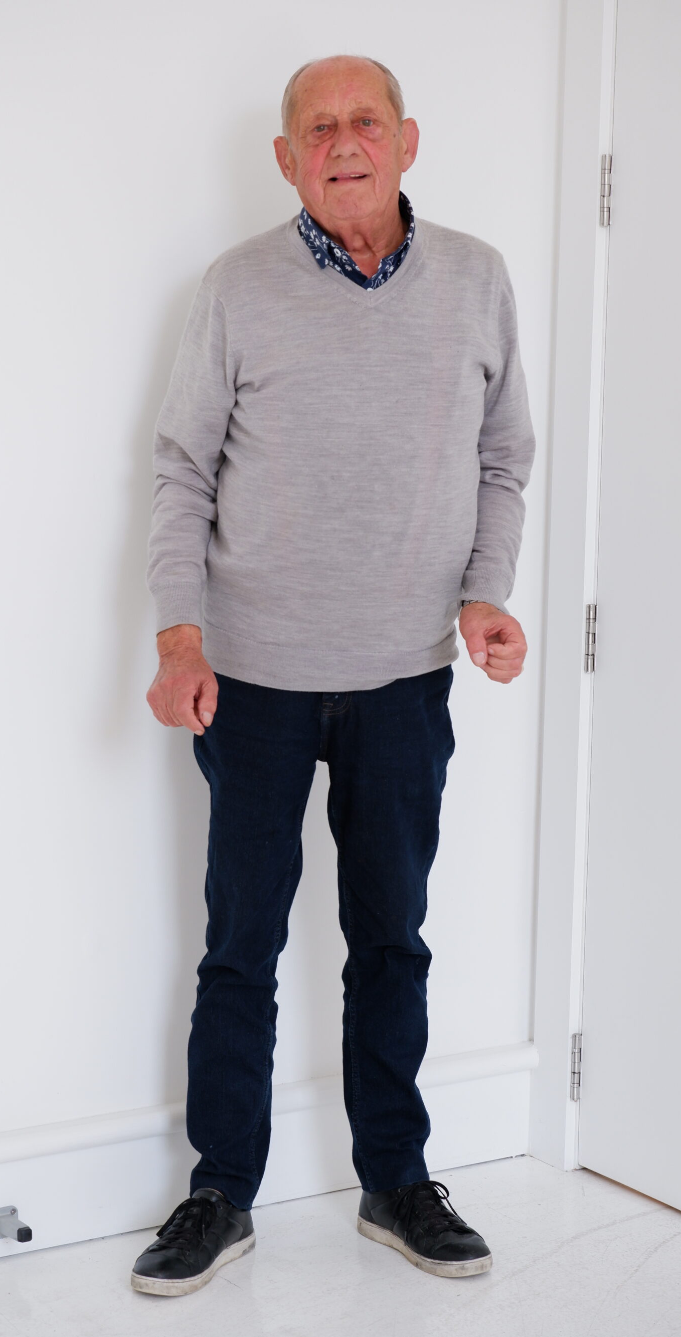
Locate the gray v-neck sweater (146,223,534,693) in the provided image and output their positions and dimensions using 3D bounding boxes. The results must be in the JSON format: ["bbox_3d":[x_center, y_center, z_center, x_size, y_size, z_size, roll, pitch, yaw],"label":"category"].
[{"bbox_3d":[-0.002,-0.306,3.704,0.520,0.630,0.310,0,8,-7],"label":"gray v-neck sweater"}]

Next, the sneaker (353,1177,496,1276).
[{"bbox_3d":[0.118,0.805,3.936,0.102,0.112,0.270,-5,10,-38],"label":"sneaker"}]

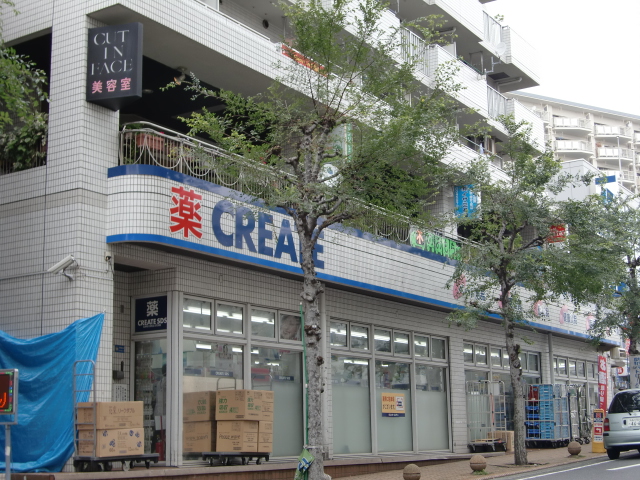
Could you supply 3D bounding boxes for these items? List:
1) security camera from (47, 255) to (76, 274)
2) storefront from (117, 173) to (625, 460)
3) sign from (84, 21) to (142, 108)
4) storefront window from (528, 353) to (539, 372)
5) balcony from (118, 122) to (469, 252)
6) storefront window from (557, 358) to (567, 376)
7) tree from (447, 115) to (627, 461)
[{"bbox_3d":[-3.550,0.339,13.936,0.390,0.120,0.110,-33,-17,5],"label":"security camera"},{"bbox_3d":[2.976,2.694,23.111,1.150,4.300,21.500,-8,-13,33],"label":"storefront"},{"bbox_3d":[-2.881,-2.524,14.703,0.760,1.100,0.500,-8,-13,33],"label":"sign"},{"bbox_3d":[5.902,3.382,28.064,0.100,0.500,0.700,-8,-13,33],"label":"storefront window"},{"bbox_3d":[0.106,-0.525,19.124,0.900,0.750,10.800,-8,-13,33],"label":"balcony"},{"bbox_3d":[7.044,3.713,29.759,0.100,0.500,0.720,-8,-13,33],"label":"storefront window"},{"bbox_3d":[4.407,0.921,21.183,3.500,7.300,3.500,-8,-13,33],"label":"tree"}]

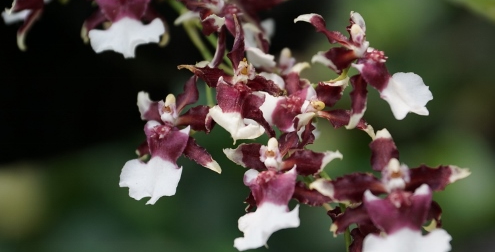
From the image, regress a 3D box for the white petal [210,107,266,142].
[{"bbox_3d":[-0.003,0.000,0.497,0.015,0.010,0.008,0,0,0],"label":"white petal"}]

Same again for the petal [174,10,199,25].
[{"bbox_3d":[-0.017,-0.031,0.530,0.007,0.005,0.005,0,0,0],"label":"petal"}]

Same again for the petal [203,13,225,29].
[{"bbox_3d":[-0.010,-0.029,0.520,0.006,0.004,0.005,0,0,0],"label":"petal"}]

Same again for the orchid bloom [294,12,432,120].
[{"bbox_3d":[0.032,-0.016,0.510,0.033,0.030,0.022,0,0,-41],"label":"orchid bloom"}]

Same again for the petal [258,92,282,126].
[{"bbox_3d":[0.006,-0.005,0.508,0.007,0.009,0.006,0,0,0],"label":"petal"}]

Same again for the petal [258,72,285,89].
[{"bbox_3d":[0.007,-0.013,0.520,0.007,0.005,0.005,0,0,0],"label":"petal"}]

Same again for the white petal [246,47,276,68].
[{"bbox_3d":[0.004,-0.019,0.527,0.009,0.006,0.005,0,0,0],"label":"white petal"}]

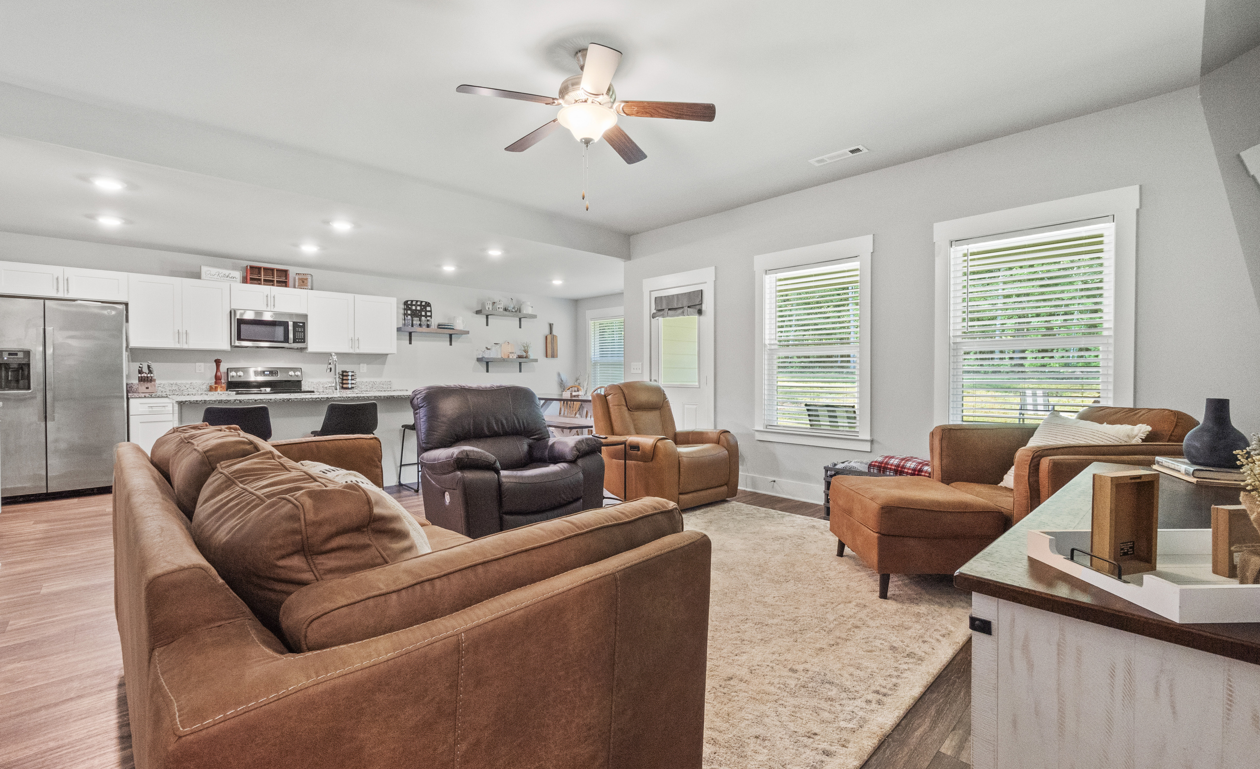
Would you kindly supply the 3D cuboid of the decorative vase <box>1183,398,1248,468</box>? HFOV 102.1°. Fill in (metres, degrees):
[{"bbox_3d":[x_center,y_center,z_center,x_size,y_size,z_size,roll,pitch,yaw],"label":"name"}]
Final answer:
[{"bbox_3d":[1.801,0.145,1.560,0.137,0.207,0.137,-2,2,-44],"label":"decorative vase"}]

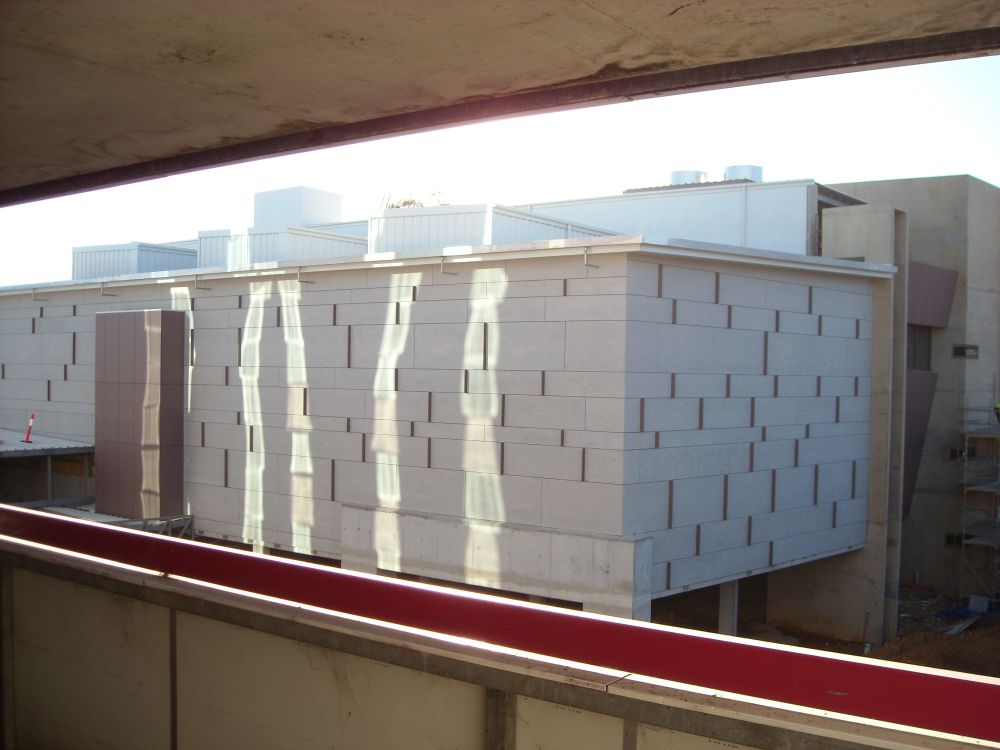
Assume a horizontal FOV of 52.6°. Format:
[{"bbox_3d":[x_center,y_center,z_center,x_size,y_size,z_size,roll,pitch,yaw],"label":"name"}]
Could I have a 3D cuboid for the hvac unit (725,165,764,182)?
[{"bbox_3d":[9.055,-7.280,37.600,1.370,0.750,1.370,1,1,36],"label":"hvac unit"}]

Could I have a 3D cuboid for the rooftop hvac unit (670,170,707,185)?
[{"bbox_3d":[7.271,-7.320,38.900,1.360,0.750,1.360,1,1,36],"label":"rooftop hvac unit"}]

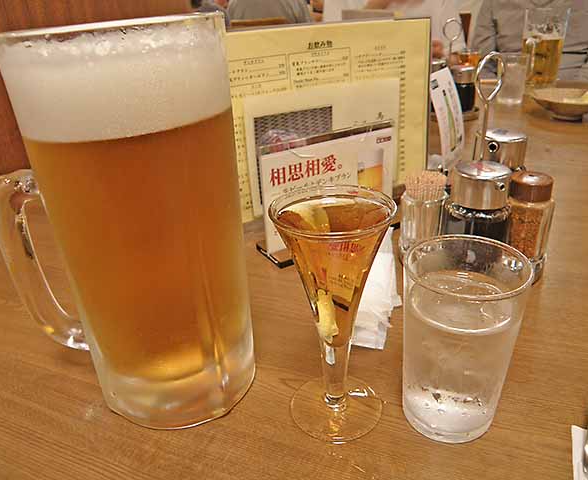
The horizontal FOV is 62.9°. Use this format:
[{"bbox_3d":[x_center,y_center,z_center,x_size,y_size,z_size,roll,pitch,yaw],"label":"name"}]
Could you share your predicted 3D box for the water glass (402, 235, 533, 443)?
[{"bbox_3d":[0.090,0.057,0.268,0.063,0.101,0.063,-3,28,0],"label":"water glass"}]

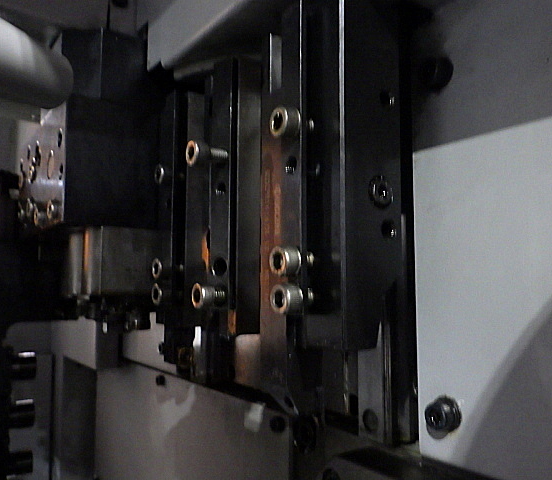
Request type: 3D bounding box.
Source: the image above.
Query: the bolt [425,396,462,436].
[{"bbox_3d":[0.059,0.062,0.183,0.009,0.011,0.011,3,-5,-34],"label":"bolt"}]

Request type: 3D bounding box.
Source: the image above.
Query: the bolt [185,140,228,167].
[{"bbox_3d":[-0.027,-0.033,0.204,0.015,0.010,0.010,3,-5,-34],"label":"bolt"}]

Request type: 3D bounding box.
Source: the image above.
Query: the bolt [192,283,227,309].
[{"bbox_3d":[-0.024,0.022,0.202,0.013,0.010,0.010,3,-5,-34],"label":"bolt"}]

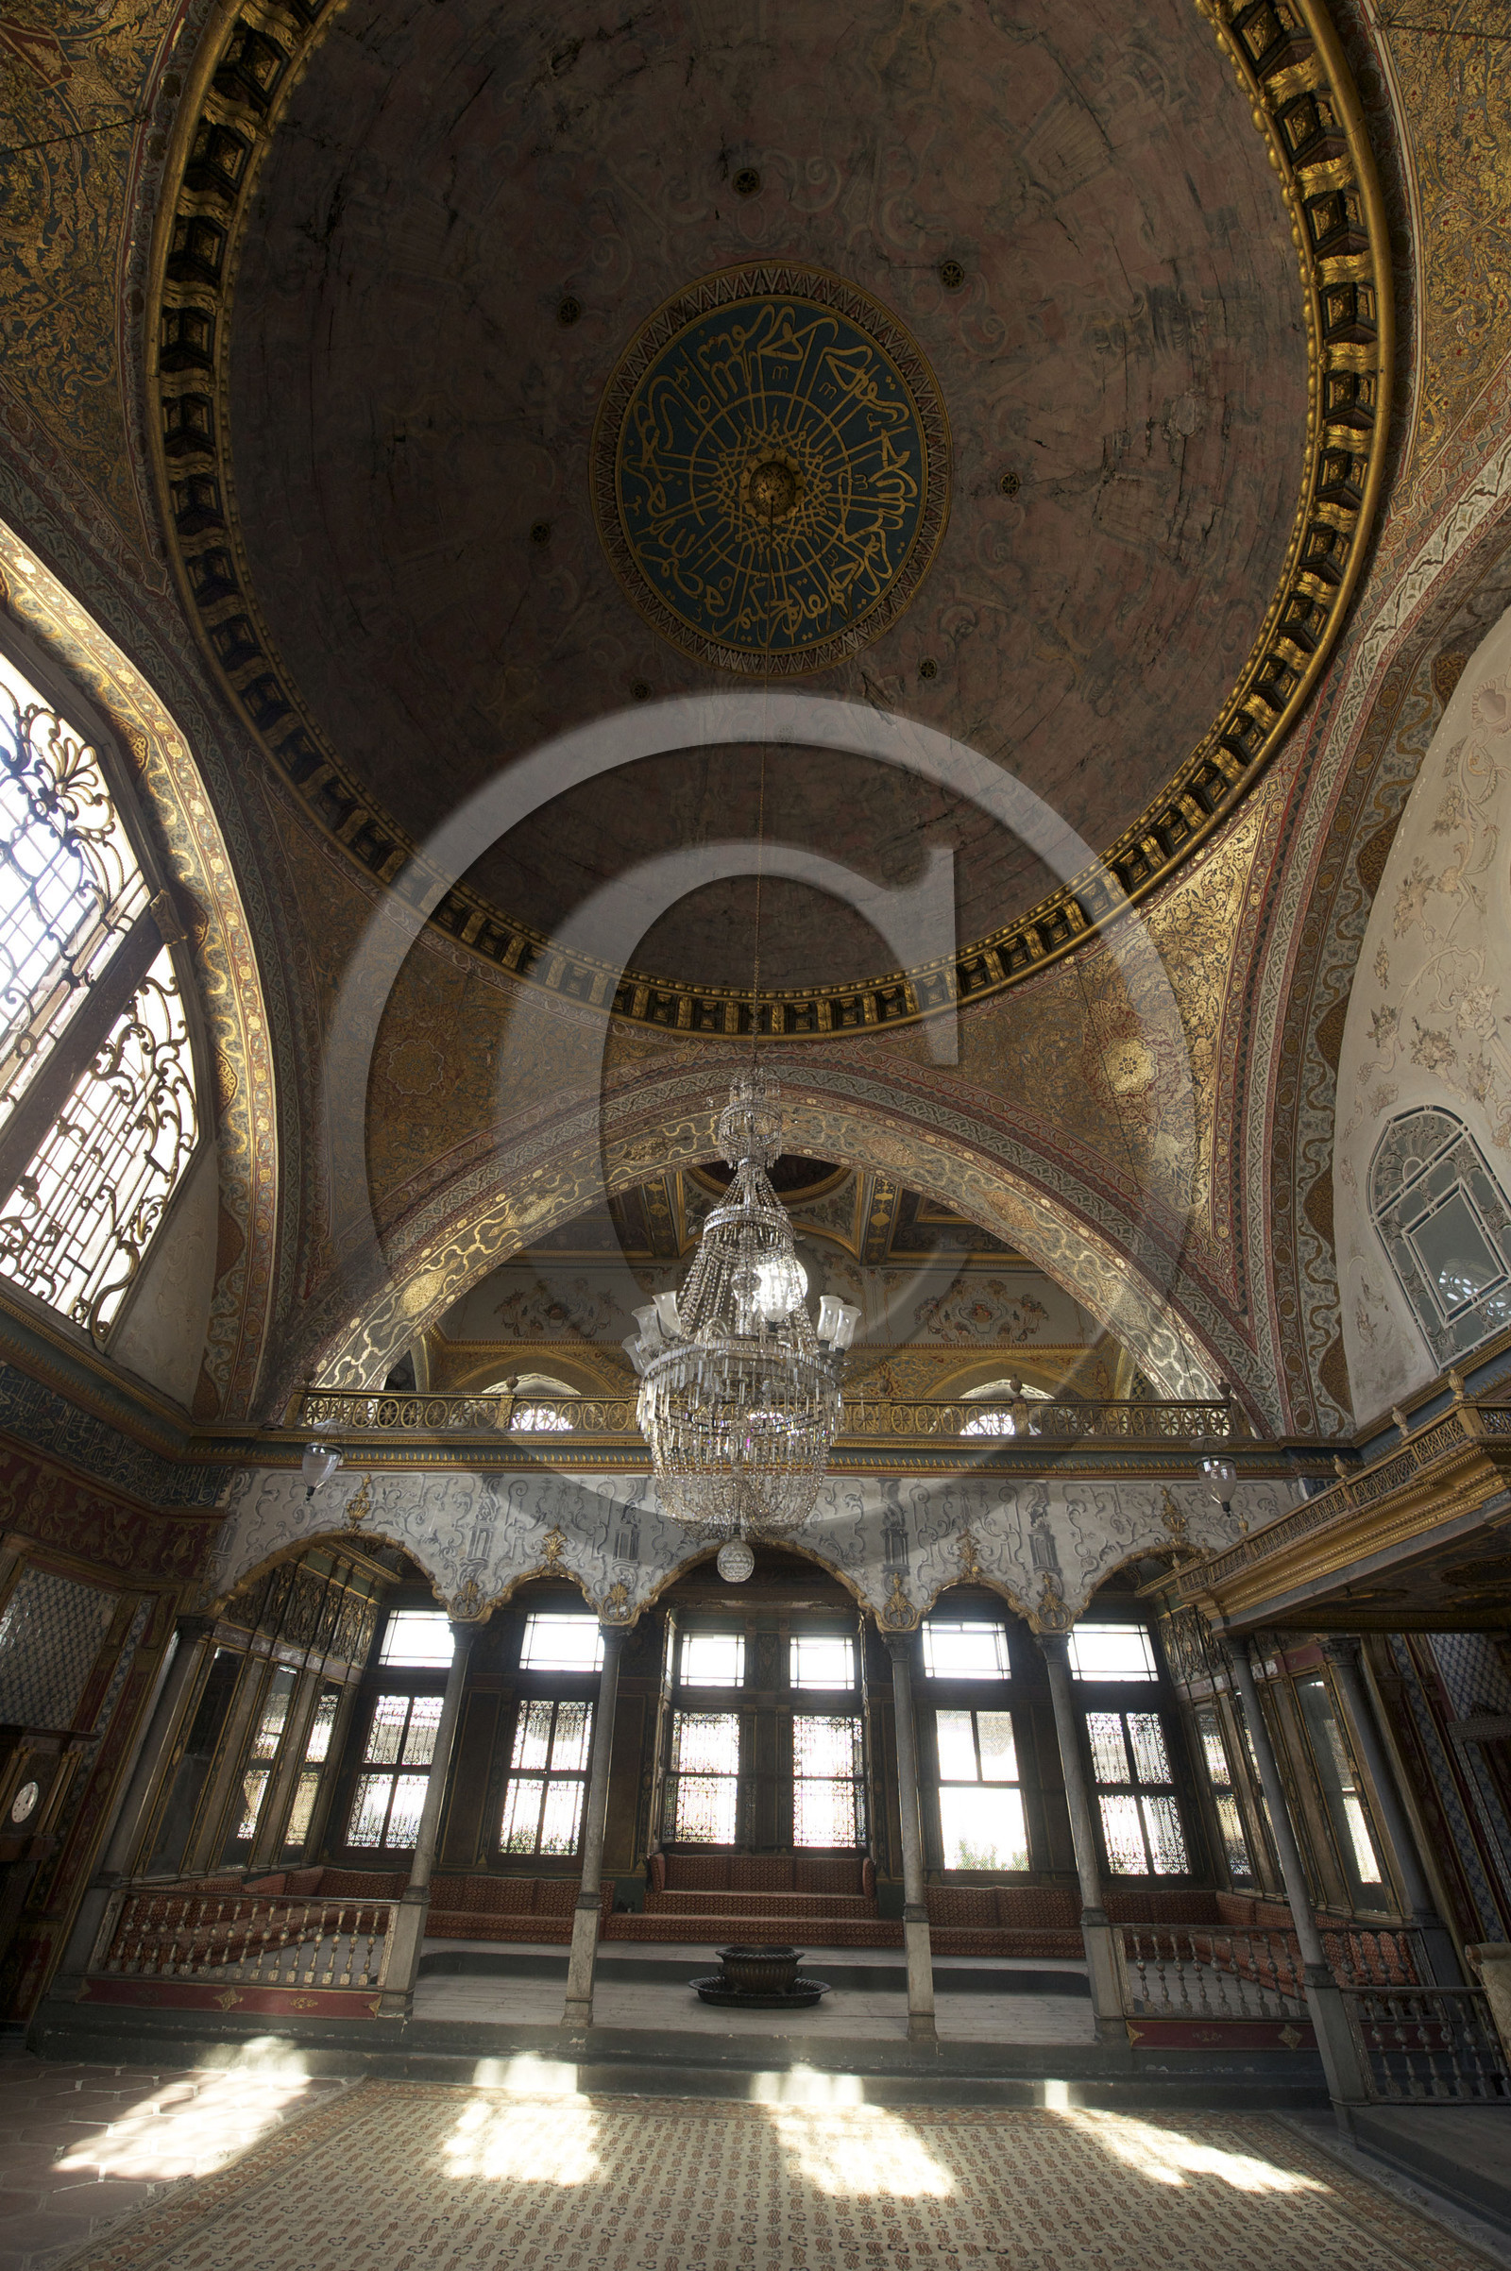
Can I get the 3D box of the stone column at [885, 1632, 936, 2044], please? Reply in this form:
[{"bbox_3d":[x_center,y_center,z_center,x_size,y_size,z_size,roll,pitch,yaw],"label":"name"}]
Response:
[{"bbox_3d":[1.285,5.629,7.341,0.255,2.674,0.255,0,-38,2],"label":"stone column"}]

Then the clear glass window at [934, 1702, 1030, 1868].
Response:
[{"bbox_3d":[2.648,7.661,10.399,0.960,1.520,0.100,0,-37,2],"label":"clear glass window"}]

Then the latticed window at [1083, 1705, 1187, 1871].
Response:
[{"bbox_3d":[4.594,7.905,10.660,0.919,1.622,0.119,0,-38,2],"label":"latticed window"}]

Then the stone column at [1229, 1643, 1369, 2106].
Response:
[{"bbox_3d":[3.852,5.151,6.406,0.240,2.580,0.240,0,-37,2],"label":"stone column"}]

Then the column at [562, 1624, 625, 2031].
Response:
[{"bbox_3d":[-1.321,5.628,7.436,0.255,2.674,0.255,0,-38,2],"label":"column"}]

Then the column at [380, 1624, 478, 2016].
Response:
[{"bbox_3d":[-2.713,5.622,7.501,0.255,2.674,0.255,0,-38,2],"label":"column"}]

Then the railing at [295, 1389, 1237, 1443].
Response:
[{"bbox_3d":[0.020,3.007,9.445,10.063,0.456,0.100,0,-38,2],"label":"railing"}]

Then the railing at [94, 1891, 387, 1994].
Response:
[{"bbox_3d":[-4.044,6.385,7.012,2.260,0.550,0.100,0,-37,2],"label":"railing"}]

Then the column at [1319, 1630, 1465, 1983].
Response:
[{"bbox_3d":[5.277,5.610,7.265,0.255,2.674,0.255,0,-38,2],"label":"column"}]

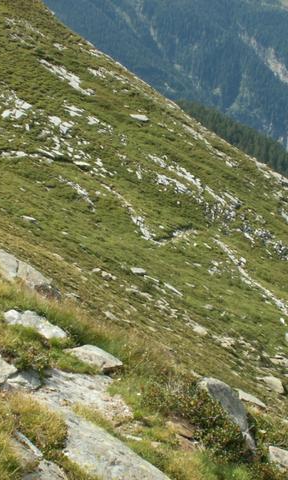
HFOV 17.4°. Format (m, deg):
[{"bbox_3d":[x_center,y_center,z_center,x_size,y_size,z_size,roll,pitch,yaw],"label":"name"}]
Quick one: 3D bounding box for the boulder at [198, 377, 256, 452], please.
[{"bbox_3d":[0.719,1.502,8.118,0.492,0.600,0.394,1,12,5],"label":"boulder"}]

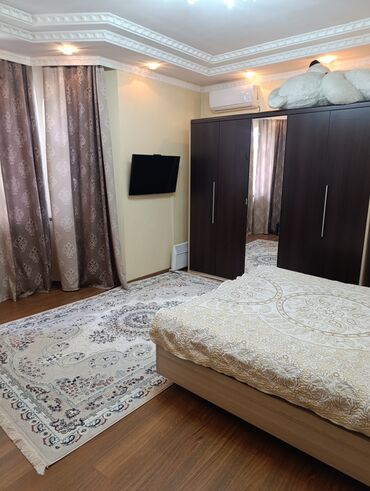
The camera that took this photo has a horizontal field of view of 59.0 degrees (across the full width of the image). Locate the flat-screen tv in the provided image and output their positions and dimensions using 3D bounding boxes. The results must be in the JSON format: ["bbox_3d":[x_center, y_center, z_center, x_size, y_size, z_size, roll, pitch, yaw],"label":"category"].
[{"bbox_3d":[-0.413,-0.973,4.506,0.050,0.517,0.888,24,25,36],"label":"flat-screen tv"}]

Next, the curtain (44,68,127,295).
[{"bbox_3d":[-1.190,-0.763,4.062,0.851,2.718,0.198,0,14,-2],"label":"curtain"}]

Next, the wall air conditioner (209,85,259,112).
[{"bbox_3d":[0.680,-2.071,4.622,0.714,0.253,0.190,12,18,40],"label":"wall air conditioner"}]

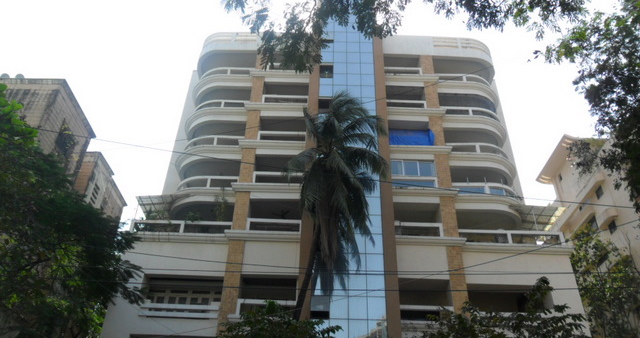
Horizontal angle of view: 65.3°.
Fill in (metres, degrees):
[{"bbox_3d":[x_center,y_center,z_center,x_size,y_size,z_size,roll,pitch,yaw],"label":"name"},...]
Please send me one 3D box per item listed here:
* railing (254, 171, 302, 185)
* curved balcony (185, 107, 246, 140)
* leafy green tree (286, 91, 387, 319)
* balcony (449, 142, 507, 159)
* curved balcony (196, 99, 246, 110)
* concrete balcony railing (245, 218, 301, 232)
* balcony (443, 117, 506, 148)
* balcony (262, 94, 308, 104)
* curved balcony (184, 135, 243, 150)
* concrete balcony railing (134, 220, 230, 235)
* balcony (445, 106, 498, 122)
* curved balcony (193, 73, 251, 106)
[{"bbox_3d":[-2.415,0.610,28.228,2.900,0.900,0.250,2,-37,1],"label":"railing"},{"bbox_3d":[-6.855,-2.901,32.667,4.473,1.220,2.216,2,-36,0],"label":"curved balcony"},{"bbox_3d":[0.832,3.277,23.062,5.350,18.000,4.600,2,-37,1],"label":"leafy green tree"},{"bbox_3d":[9.931,-0.682,30.908,4.250,0.970,1.550,2,-37,1],"label":"balcony"},{"bbox_3d":[-6.570,-3.858,33.004,3.965,0.742,1.271,2,-36,0],"label":"curved balcony"},{"bbox_3d":[-2.471,3.069,26.390,2.930,0.920,0.250,2,-37,1],"label":"concrete balcony railing"},{"bbox_3d":[10.067,-2.284,32.250,4.600,1.050,2.120,2,-37,1],"label":"balcony"},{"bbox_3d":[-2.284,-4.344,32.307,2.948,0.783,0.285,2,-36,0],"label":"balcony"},{"bbox_3d":[-6.810,-1.202,31.069,4.050,1.000,1.580,2,-37,1],"label":"curved balcony"},{"bbox_3d":[-7.491,3.206,27.209,5.439,0.823,0.203,2,-36,0],"label":"concrete balcony railing"},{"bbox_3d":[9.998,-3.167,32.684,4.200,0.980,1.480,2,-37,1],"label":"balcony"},{"bbox_3d":[-6.724,-5.333,34.418,4.372,1.220,2.216,2,-36,0],"label":"curved balcony"}]

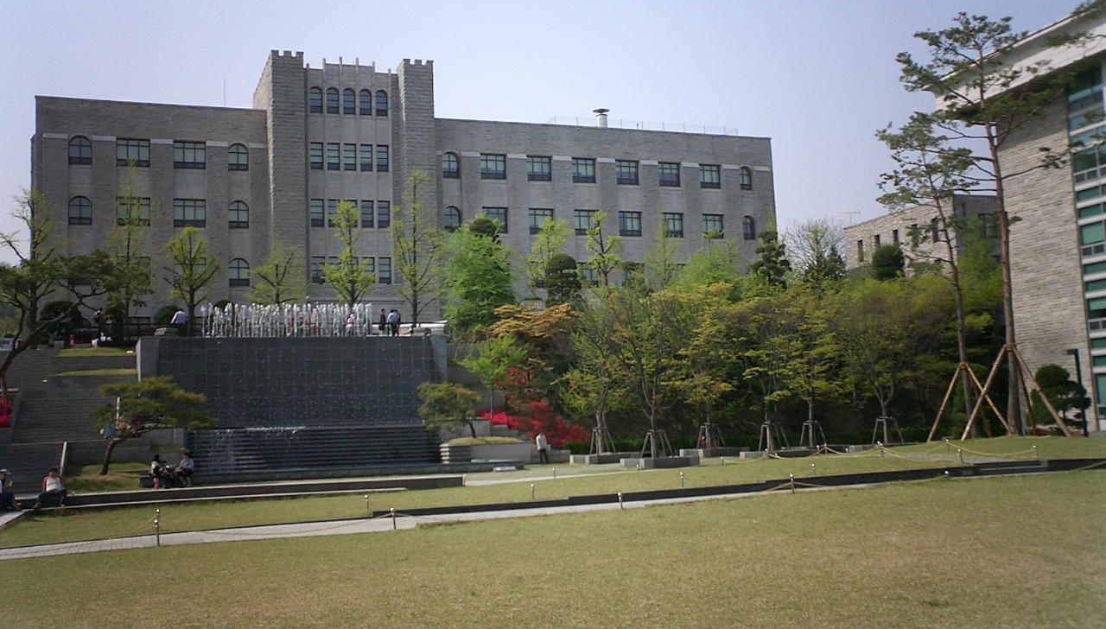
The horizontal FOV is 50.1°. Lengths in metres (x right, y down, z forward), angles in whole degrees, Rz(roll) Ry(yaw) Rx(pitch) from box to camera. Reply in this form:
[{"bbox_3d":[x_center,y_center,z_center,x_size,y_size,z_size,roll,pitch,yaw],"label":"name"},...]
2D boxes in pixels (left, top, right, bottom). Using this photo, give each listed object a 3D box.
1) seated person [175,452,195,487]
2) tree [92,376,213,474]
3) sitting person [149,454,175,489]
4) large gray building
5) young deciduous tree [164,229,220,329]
[{"bbox_3d":[-13.995,5.944,45.000,0.620,1.322,0.800,-2,-6,-1],"label":"seated person"},{"bbox_3d":[-15.719,4.333,46.500,4.450,3.750,3.900,0,-7,-19],"label":"tree"},{"bbox_3d":[-14.916,5.985,45.000,0.850,1.338,0.600,-5,-7,30],"label":"sitting person"},{"bbox_3d":[-10.060,-6.431,92.726,55.600,20.600,20.000,0,-7,-19],"label":"large gray building"},{"bbox_3d":[-22.140,-1.684,72.588,3.310,7.420,3.310,0,-7,-19],"label":"young deciduous tree"}]

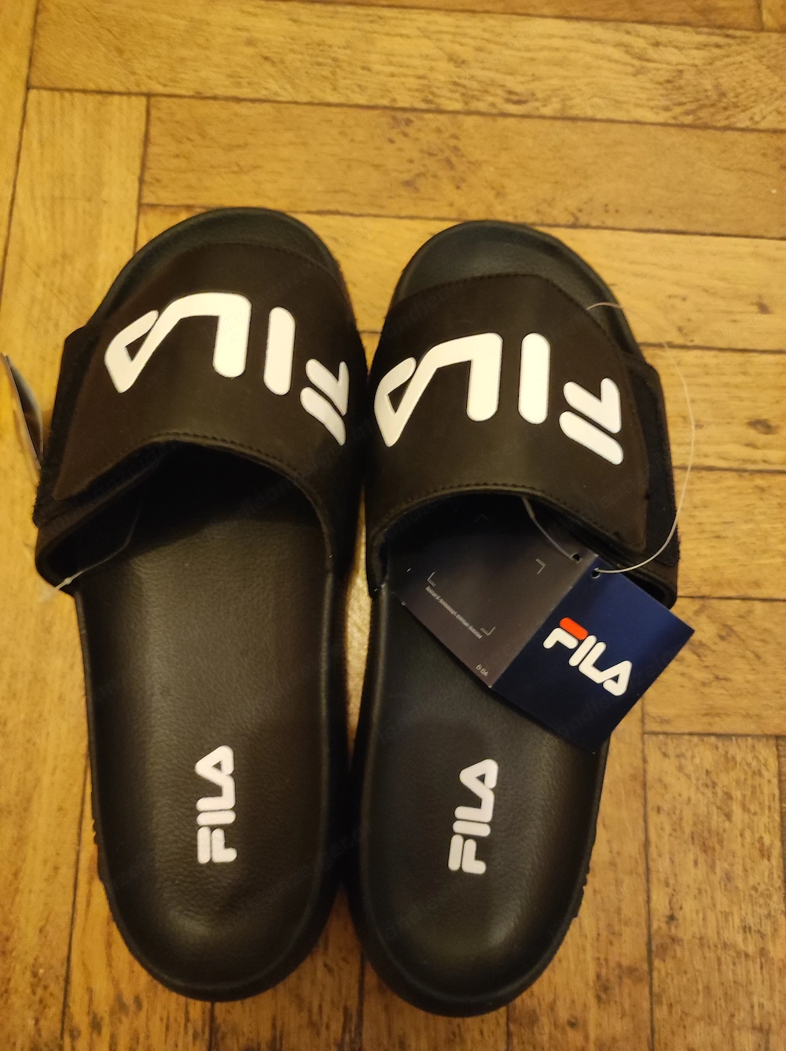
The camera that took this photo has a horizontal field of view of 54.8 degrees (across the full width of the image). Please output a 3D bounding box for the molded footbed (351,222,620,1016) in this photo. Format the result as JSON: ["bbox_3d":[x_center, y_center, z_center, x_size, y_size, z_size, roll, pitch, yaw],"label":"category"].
[{"bbox_3d":[0.040,0.027,0.278,0.102,0.038,0.285,5,80,-2],"label":"molded footbed"}]

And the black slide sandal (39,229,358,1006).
[{"bbox_3d":[-0.062,0.017,0.247,0.108,0.082,0.279,-1,80,-2],"label":"black slide sandal"}]

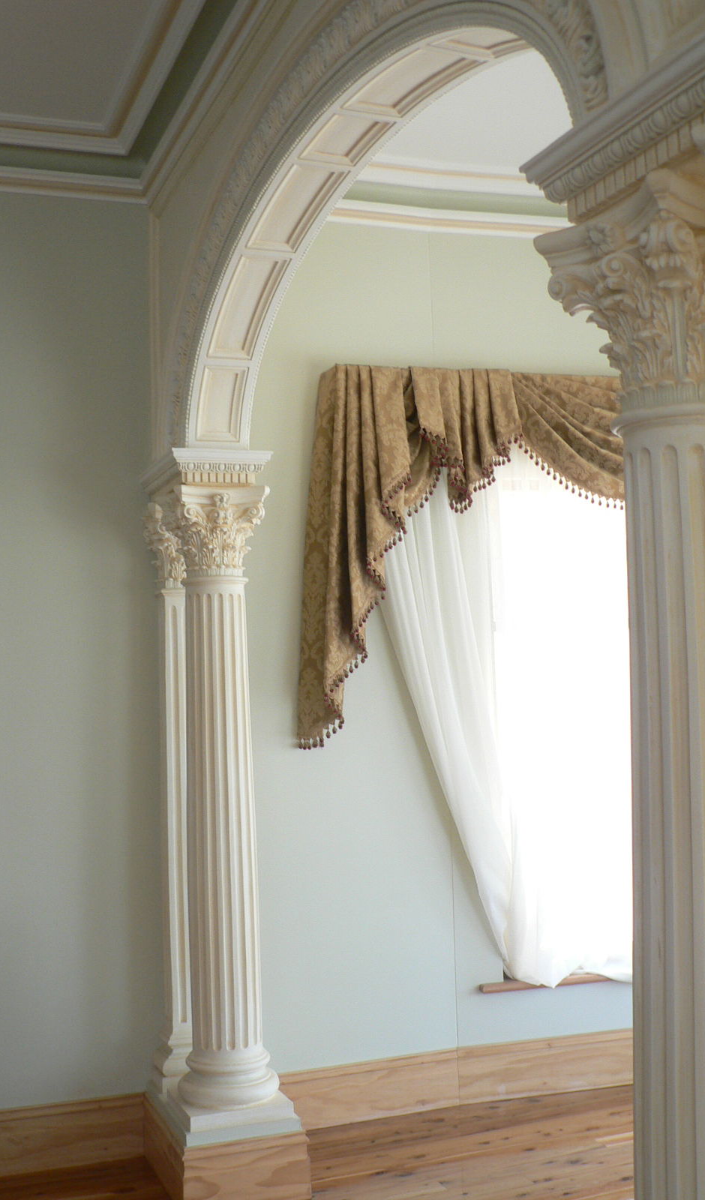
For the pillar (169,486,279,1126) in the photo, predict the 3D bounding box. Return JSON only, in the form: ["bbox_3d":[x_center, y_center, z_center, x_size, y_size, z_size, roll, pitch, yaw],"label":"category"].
[{"bbox_3d":[-0.376,0.544,3.558,0.283,1.716,0.283,0,-4,-21],"label":"pillar"}]

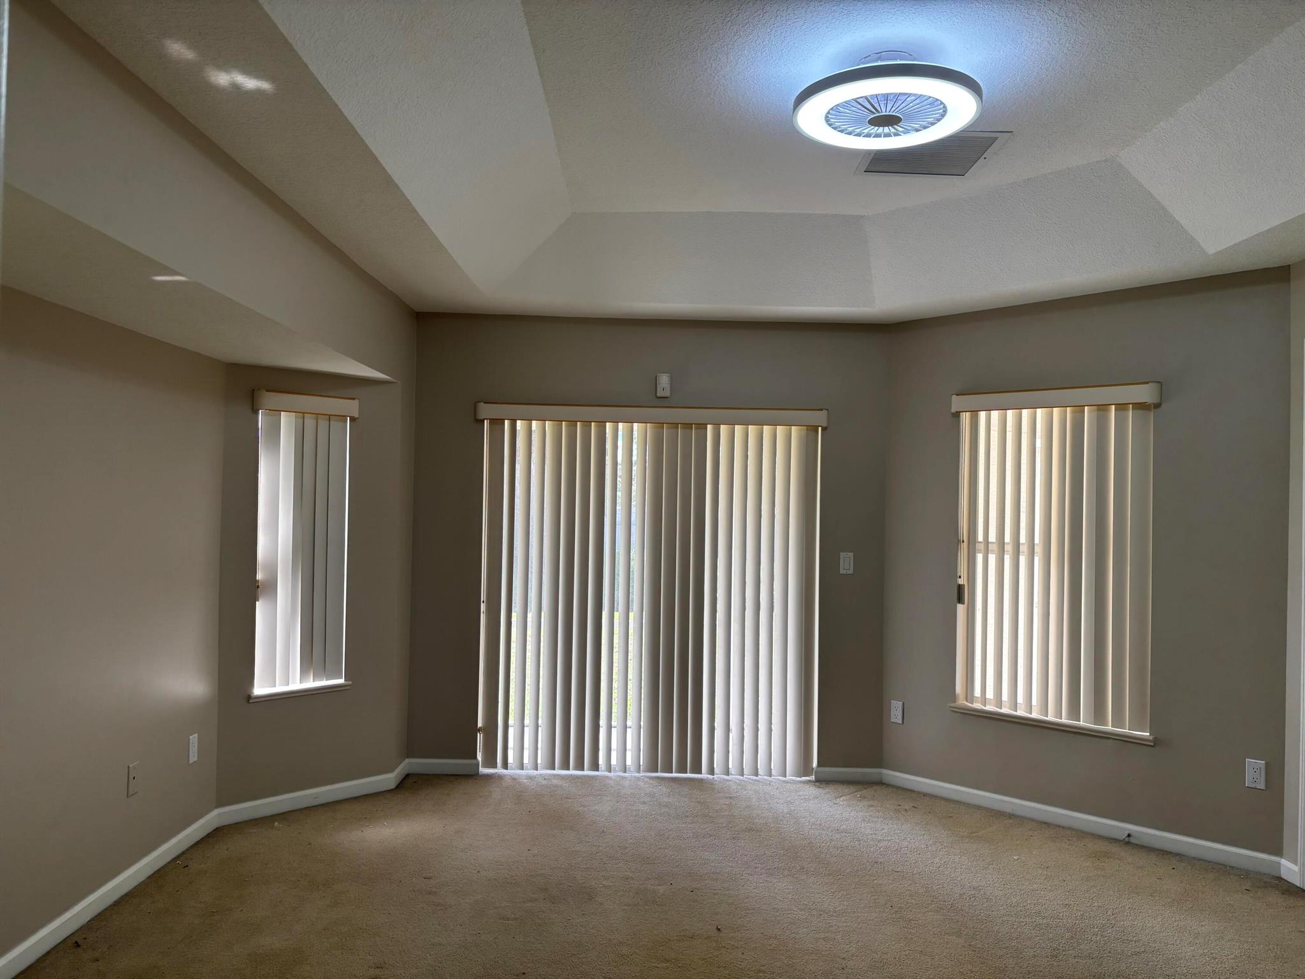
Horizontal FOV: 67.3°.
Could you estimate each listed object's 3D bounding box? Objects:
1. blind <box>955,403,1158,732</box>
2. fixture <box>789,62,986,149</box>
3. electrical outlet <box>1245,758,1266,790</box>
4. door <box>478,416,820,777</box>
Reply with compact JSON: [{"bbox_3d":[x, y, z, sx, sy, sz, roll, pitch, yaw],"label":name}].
[{"bbox_3d":[1.906,0.337,4.695,0.907,1.510,0.080,0,-1,43],"label":"blind"},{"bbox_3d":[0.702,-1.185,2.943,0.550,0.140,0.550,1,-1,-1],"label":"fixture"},{"bbox_3d":[2.501,1.182,4.065,0.071,0.115,0.012,0,-1,43],"label":"electrical outlet"},{"bbox_3d":[-0.007,0.574,5.302,1.822,1.921,0.080,1,-1,-1],"label":"door"}]

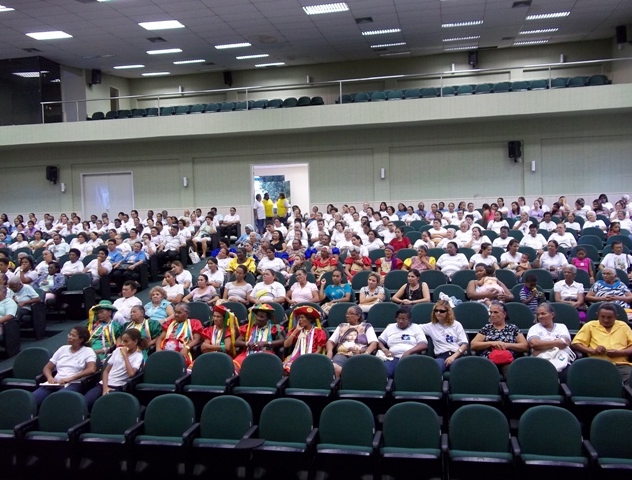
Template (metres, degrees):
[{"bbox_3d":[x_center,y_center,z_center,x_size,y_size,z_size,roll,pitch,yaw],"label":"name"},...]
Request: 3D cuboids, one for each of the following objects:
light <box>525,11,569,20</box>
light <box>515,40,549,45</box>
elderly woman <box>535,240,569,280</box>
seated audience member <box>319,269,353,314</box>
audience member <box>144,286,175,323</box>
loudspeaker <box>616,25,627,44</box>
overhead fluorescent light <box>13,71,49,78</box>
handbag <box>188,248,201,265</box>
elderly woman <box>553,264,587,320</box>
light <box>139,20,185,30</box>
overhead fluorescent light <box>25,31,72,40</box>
[{"bbox_3d":[6.923,-6.698,17.691,1.220,0.100,0.600,-1,2,11],"label":"light"},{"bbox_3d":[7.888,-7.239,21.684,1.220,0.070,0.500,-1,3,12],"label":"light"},{"bbox_3d":[3.907,0.624,9.755,0.540,1.207,0.800,-1,3,12],"label":"elderly woman"},{"bbox_3d":[0.266,1.042,8.417,0.470,1.216,0.780,-1,3,12],"label":"seated audience member"},{"bbox_3d":[-2.344,1.292,8.334,0.500,1.202,0.800,-2,3,6],"label":"audience member"},{"bbox_3d":[9.966,-6.671,19.300,0.340,0.570,0.350,0,13,39],"label":"loudspeaker"},{"bbox_3d":[-10.854,-6.327,22.528,1.220,0.100,0.620,-1,3,12],"label":"overhead fluorescent light"},{"bbox_3d":[-3.220,0.428,15.577,0.300,0.400,0.140,-2,3,-8],"label":"handbag"},{"bbox_3d":[3.368,0.963,7.759,0.480,1.243,0.780,-1,3,12],"label":"elderly woman"},{"bbox_3d":[-4.581,-6.395,17.618,1.220,0.070,0.600,-1,3,12],"label":"light"},{"bbox_3d":[-8.136,-6.280,18.110,1.220,0.100,0.620,-1,3,12],"label":"overhead fluorescent light"}]

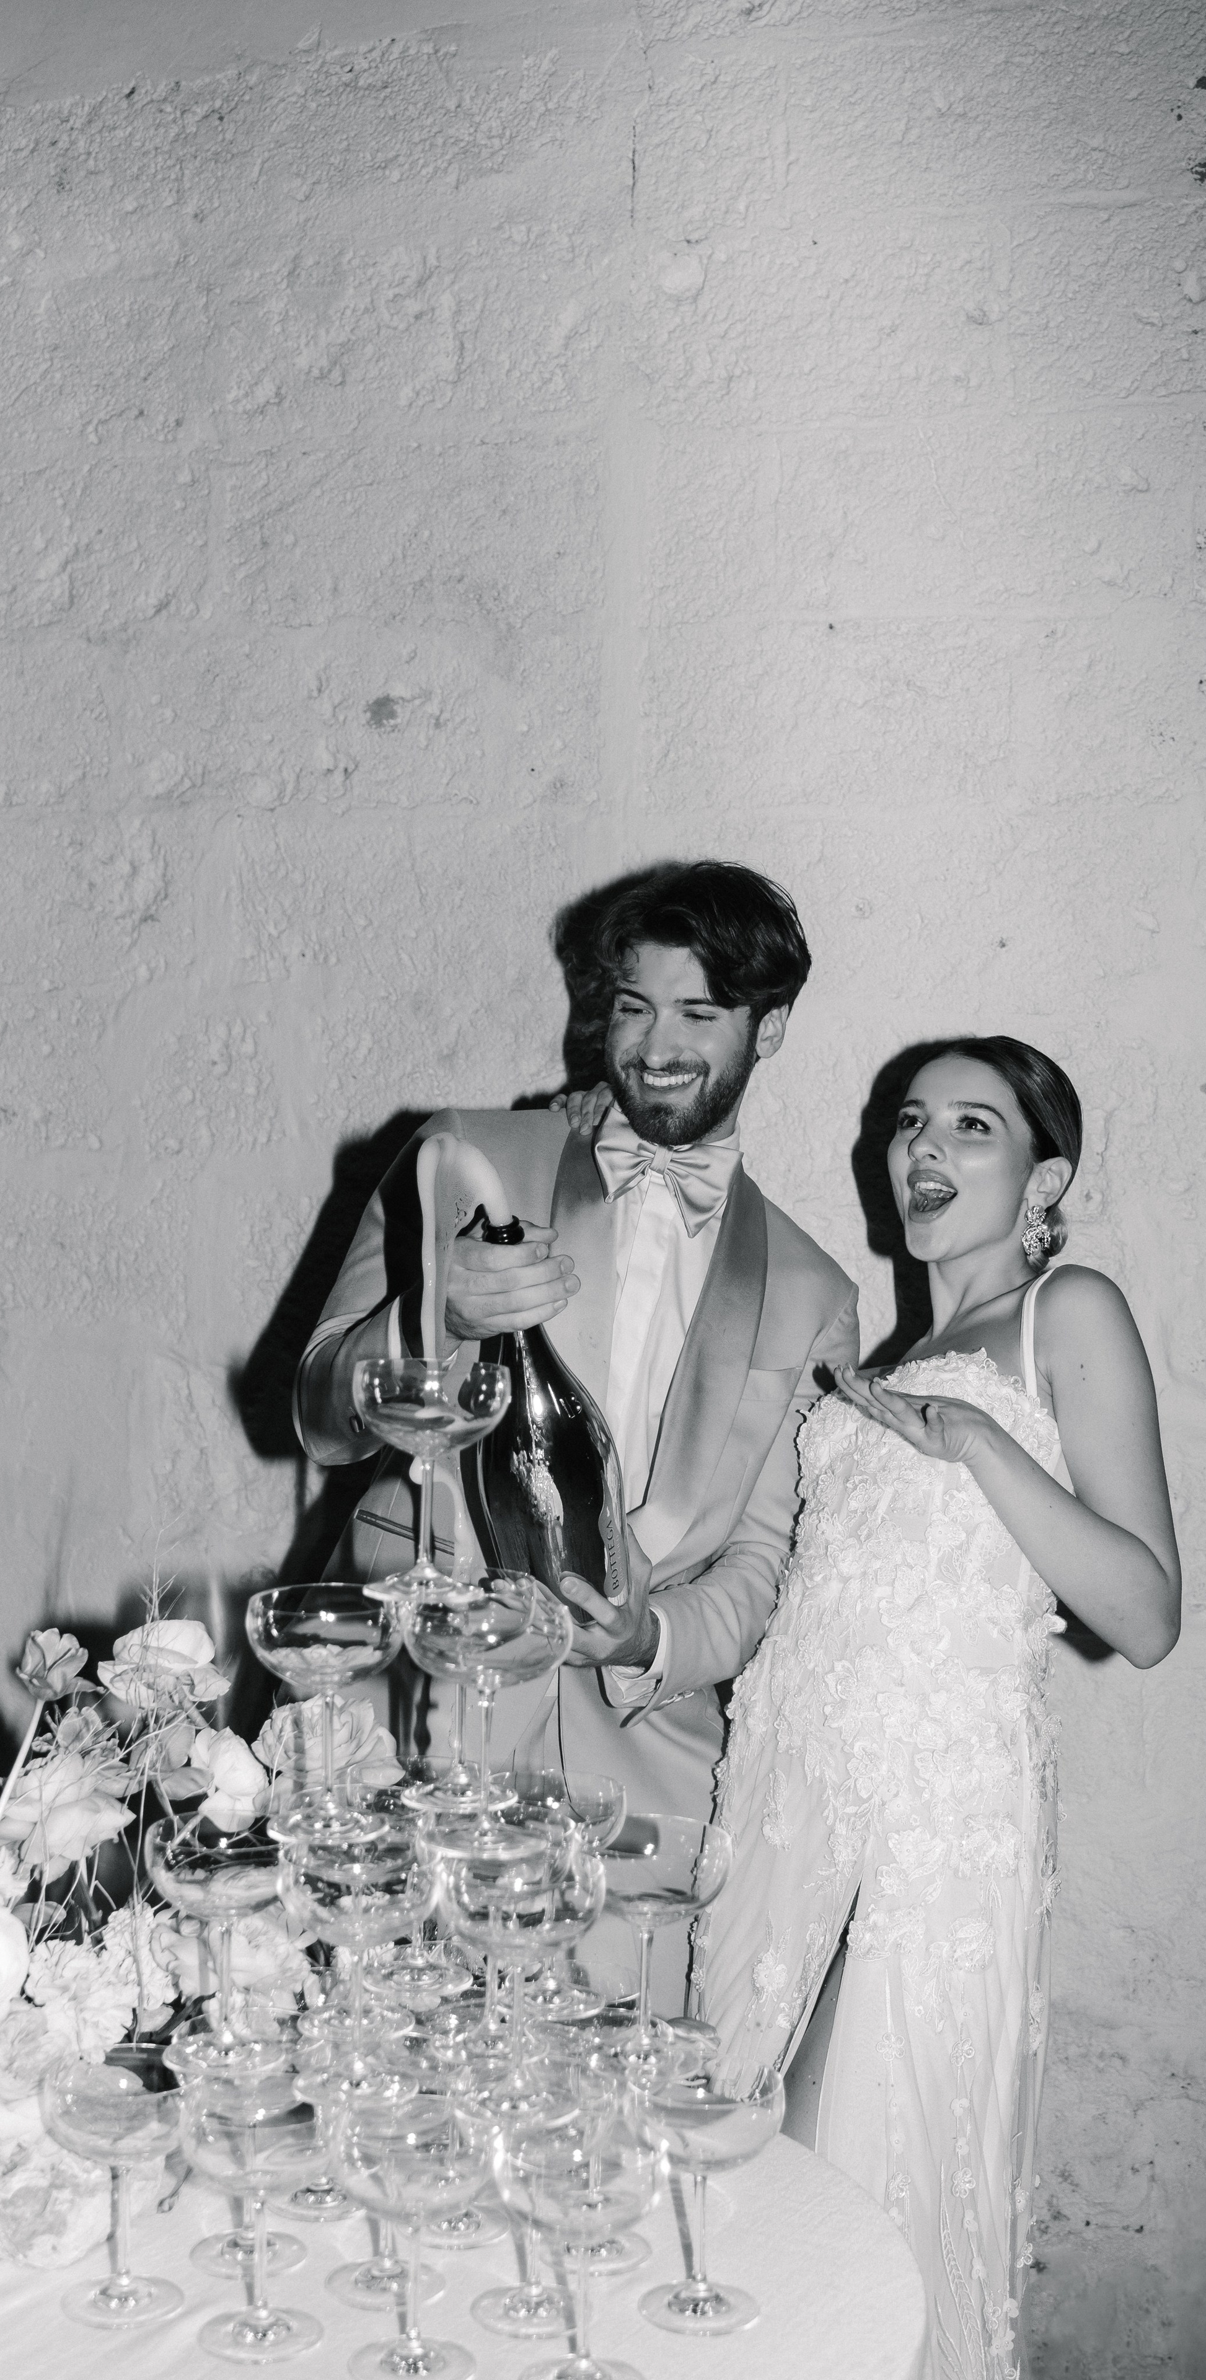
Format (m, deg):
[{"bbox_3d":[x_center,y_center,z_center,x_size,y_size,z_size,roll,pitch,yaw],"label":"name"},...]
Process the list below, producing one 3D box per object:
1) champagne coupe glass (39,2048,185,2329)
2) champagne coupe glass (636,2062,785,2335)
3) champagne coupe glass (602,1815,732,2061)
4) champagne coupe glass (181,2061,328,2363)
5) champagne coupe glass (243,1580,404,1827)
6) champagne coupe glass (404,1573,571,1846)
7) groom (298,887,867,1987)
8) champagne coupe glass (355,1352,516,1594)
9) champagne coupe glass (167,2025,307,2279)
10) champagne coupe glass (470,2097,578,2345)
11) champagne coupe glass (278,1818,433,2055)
[{"bbox_3d":[-0.300,0.626,1.700,0.102,0.147,0.102,1,1,0],"label":"champagne coupe glass"},{"bbox_3d":[0.063,0.631,1.702,0.102,0.147,0.102,1,1,0],"label":"champagne coupe glass"},{"bbox_3d":[0.028,0.468,1.672,0.099,0.142,0.099,1,2,0],"label":"champagne coupe glass"},{"bbox_3d":[-0.208,0.628,1.655,0.102,0.147,0.102,1,1,0],"label":"champagne coupe glass"},{"bbox_3d":[-0.175,0.333,1.726,0.102,0.147,0.102,1,1,0],"label":"champagne coupe glass"},{"bbox_3d":[-0.072,0.335,1.695,0.102,0.147,0.102,1,1,0],"label":"champagne coupe glass"},{"bbox_3d":[-0.025,0.568,2.349,0.530,1.730,0.470,1,2,-5],"label":"groom"},{"bbox_3d":[-0.113,0.186,1.752,0.102,0.147,0.102,1,1,0],"label":"champagne coupe glass"},{"bbox_3d":[-0.230,0.625,1.774,0.102,0.147,0.102,1,1,0],"label":"champagne coupe glass"},{"bbox_3d":[-0.043,0.609,1.641,0.099,0.142,0.099,1,2,0],"label":"champagne coupe glass"},{"bbox_3d":[-0.147,0.466,1.632,0.099,0.142,0.099,1,2,0],"label":"champagne coupe glass"}]

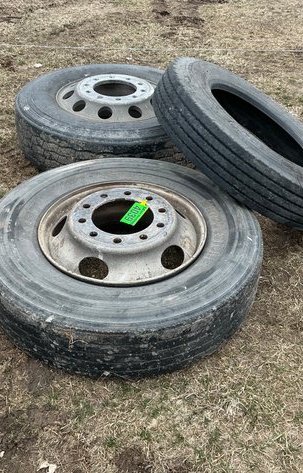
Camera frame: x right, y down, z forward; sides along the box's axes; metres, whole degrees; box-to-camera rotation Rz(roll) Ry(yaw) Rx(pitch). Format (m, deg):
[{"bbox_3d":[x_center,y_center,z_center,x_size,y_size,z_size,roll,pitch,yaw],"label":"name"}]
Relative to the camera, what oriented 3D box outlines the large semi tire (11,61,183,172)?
[{"bbox_3d":[-0.190,-0.609,2.657,1.005,0.288,1.005,4,38,0],"label":"large semi tire"}]

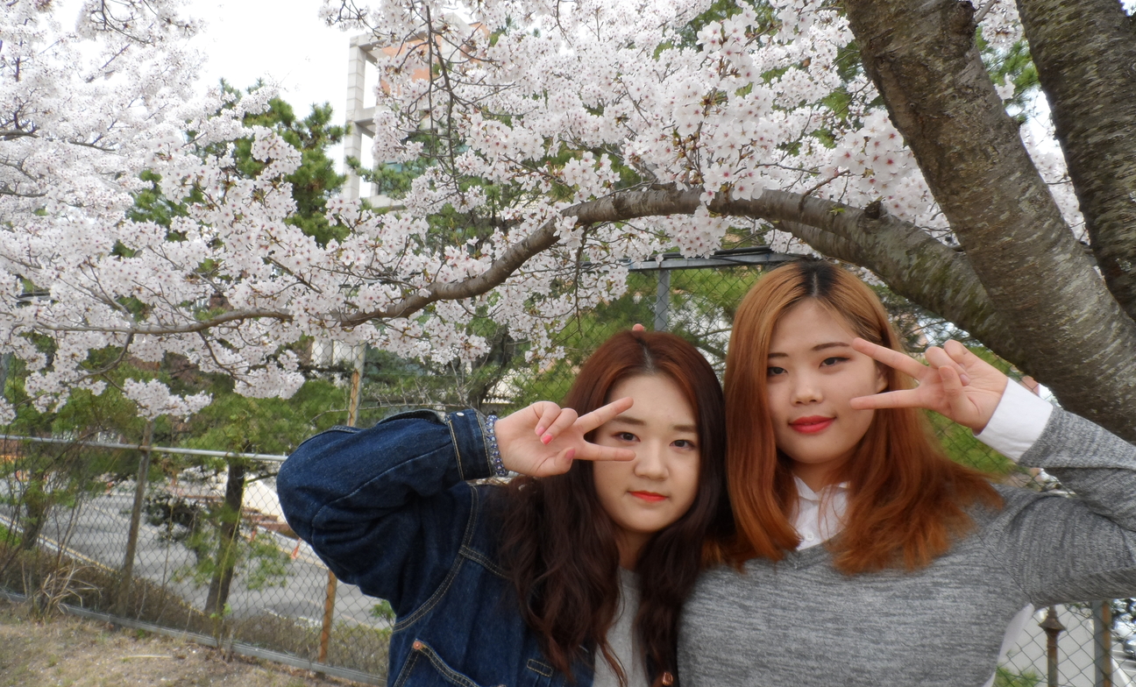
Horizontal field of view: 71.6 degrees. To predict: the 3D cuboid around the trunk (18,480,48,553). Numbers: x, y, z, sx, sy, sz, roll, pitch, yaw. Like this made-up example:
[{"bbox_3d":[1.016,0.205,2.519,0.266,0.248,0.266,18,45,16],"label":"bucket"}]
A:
[{"bbox_3d":[-4.487,1.445,6.612,0.127,0.598,0.127,2,-4,27],"label":"trunk"}]

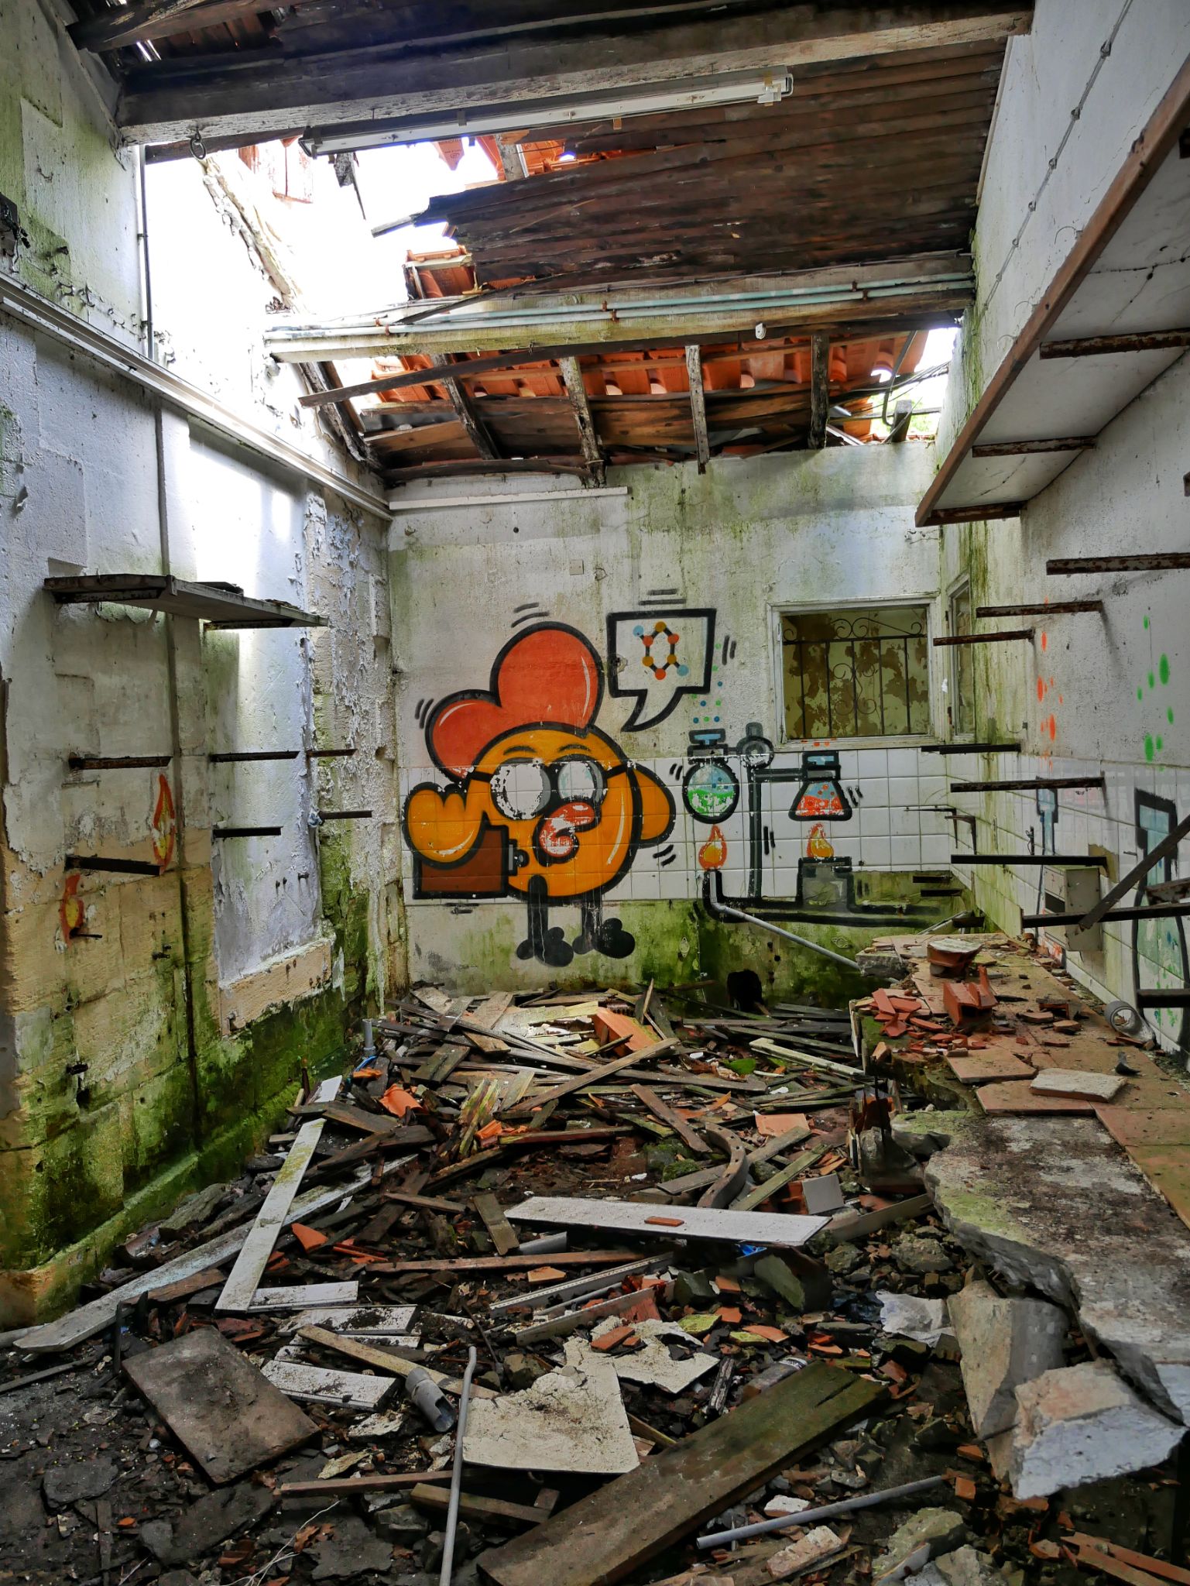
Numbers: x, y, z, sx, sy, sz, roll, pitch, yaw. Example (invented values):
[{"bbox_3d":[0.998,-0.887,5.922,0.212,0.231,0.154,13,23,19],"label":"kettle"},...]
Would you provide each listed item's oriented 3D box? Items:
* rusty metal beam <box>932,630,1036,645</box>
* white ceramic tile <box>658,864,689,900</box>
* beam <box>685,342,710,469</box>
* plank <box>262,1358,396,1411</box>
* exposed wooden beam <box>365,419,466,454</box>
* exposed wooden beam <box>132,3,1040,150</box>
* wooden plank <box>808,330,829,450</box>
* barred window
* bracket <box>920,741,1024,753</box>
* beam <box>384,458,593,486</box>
[{"bbox_3d":[1.252,-0.499,3.555,0.306,0.028,0.028,-2,3,14],"label":"rusty metal beam"},{"bbox_3d":[0.424,0.494,5.888,0.150,0.150,0.010,-2,2,8],"label":"white ceramic tile"},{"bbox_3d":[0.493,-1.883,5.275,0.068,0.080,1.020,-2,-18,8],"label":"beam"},{"bbox_3d":[-0.654,1.418,2.631,0.343,0.018,0.108,-2,3,17],"label":"plank"},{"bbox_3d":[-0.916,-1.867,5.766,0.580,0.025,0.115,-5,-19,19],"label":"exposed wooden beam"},{"bbox_3d":[-0.136,-2.378,3.542,2.915,0.180,0.110,-2,3,7],"label":"exposed wooden beam"},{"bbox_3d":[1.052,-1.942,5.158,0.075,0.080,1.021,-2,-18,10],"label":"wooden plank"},{"bbox_3d":[1.358,-0.625,5.736,0.757,0.695,0.090,-2,2,8],"label":"barred window"},{"bbox_3d":[1.296,-0.153,3.810,0.332,0.030,0.030,0,3,17],"label":"bracket"},{"bbox_3d":[-0.571,-1.719,5.895,1.121,0.100,0.070,2,3,8],"label":"beam"}]

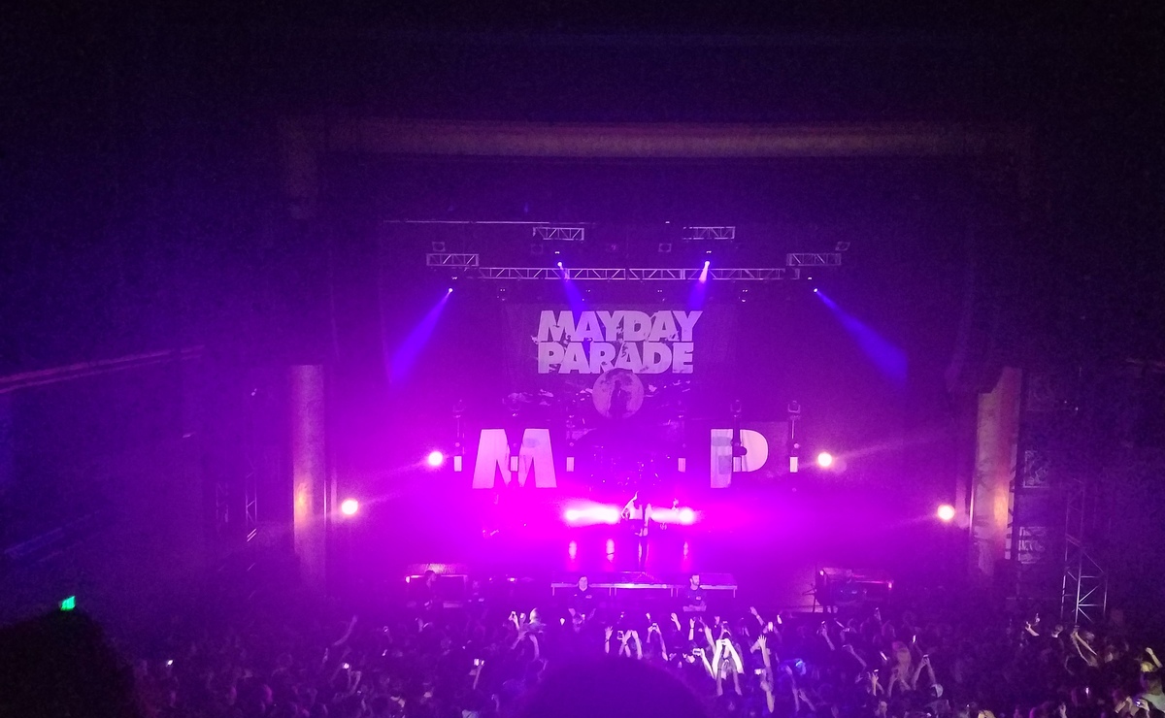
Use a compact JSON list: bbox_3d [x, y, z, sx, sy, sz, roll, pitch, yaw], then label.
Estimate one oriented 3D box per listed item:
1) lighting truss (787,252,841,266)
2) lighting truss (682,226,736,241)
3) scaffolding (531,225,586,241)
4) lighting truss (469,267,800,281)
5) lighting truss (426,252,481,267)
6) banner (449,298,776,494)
[{"bbox_3d":[5.531,-2.370,20.900,1.270,0.320,0.320,0,5,-1],"label":"lighting truss"},{"bbox_3d":[3.015,-3.003,20.900,1.270,0.320,0.320,0,5,-1],"label":"lighting truss"},{"bbox_3d":[-0.568,-3.003,20.900,1.270,0.320,0.320,0,5,-1],"label":"scaffolding"},{"bbox_3d":[1.369,-2.308,23.500,8.600,0.320,0.320,0,5,-1],"label":"lighting truss"},{"bbox_3d":[-3.096,-2.358,20.900,1.270,0.320,0.320,0,5,-1],"label":"lighting truss"},{"bbox_3d":[0.867,1.114,24.800,9.700,5.350,0.100,0,5,-1],"label":"banner"}]

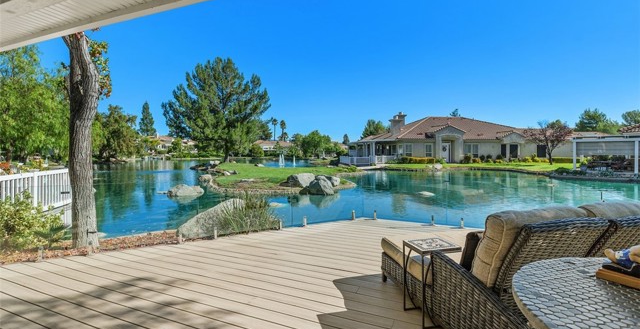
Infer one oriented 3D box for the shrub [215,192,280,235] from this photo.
[{"bbox_3d":[-1.312,0.869,5.150,1.200,0.750,0.850,-2,4,-30],"label":"shrub"}]

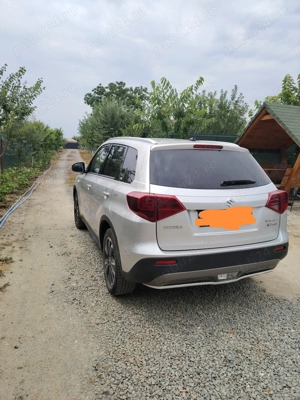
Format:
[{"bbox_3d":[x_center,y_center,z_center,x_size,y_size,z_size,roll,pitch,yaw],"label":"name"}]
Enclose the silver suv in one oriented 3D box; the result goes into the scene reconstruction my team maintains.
[{"bbox_3d":[-0.061,-0.079,4.217,1.790,1.610,4.175,-1,11,-21],"label":"silver suv"}]

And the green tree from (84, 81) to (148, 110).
[{"bbox_3d":[-3.022,-6.804,24.648,5.626,7.202,5.626,1,10,-7],"label":"green tree"}]

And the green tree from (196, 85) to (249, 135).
[{"bbox_3d":[3.164,-2.992,12.905,2.434,4.507,2.434,5,11,14],"label":"green tree"}]

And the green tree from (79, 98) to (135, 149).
[{"bbox_3d":[-2.708,-4.049,17.398,3.556,4.425,3.556,1,10,-9],"label":"green tree"}]

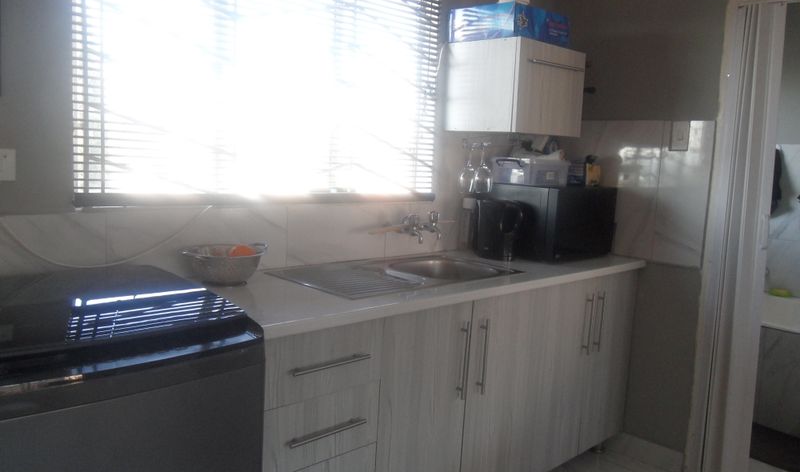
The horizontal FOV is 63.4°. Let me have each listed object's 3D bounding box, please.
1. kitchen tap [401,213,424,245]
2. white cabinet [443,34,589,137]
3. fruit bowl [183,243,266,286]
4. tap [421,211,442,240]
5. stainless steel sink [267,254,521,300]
[{"bbox_3d":[0.052,-0.029,2.528,0.055,0.114,0.118,-4,10,-44],"label":"kitchen tap"},{"bbox_3d":[0.489,-0.597,2.689,0.467,0.348,0.361,-4,10,-44],"label":"white cabinet"},{"bbox_3d":[-0.513,0.089,1.894,0.250,0.097,0.225,-4,10,-44],"label":"fruit bowl"},{"bbox_3d":[0.132,-0.046,2.609,0.055,0.115,0.111,-4,10,-44],"label":"tap"},{"bbox_3d":[0.002,0.195,2.194,0.788,0.150,0.437,-4,10,-44],"label":"stainless steel sink"}]

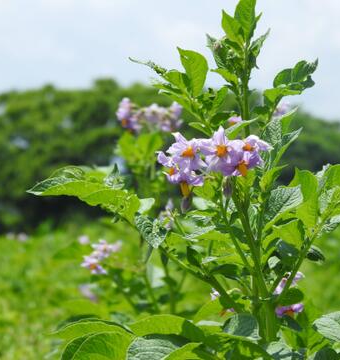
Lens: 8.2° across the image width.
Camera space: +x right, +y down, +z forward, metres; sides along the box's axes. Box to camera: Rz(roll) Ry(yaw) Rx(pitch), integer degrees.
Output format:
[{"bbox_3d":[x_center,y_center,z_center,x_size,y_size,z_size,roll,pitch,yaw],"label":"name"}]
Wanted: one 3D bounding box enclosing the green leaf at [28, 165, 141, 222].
[{"bbox_3d":[-0.059,0.009,1.630,0.076,0.038,0.042,0,-1,0],"label":"green leaf"}]

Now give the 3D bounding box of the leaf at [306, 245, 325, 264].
[{"bbox_3d":[0.109,0.055,1.750,0.017,0.005,0.012,35,29,14],"label":"leaf"}]

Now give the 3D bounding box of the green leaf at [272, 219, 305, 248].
[{"bbox_3d":[0.080,0.036,1.600,0.022,0.021,0.016,0,-1,12],"label":"green leaf"}]

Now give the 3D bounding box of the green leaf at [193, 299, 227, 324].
[{"bbox_3d":[0.031,0.102,1.830,0.027,0.020,0.017,0,-1,0],"label":"green leaf"}]

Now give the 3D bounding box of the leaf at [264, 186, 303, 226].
[{"bbox_3d":[0.077,0.018,1.590,0.027,0.027,0.018,0,-1,12],"label":"leaf"}]

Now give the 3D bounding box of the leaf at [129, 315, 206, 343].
[{"bbox_3d":[-0.002,0.101,1.610,0.053,0.019,0.033,0,-1,0],"label":"leaf"}]

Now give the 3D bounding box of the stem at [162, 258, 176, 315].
[{"bbox_3d":[0.000,0.099,2.200,0.007,0.052,0.007,-9,0,0],"label":"stem"}]

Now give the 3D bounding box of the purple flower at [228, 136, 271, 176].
[{"bbox_3d":[0.058,-0.018,1.720,0.028,0.028,0.018,0,14,-21],"label":"purple flower"}]

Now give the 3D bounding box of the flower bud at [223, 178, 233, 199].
[{"bbox_3d":[0.042,0.006,1.720,0.007,0.015,0.007,0,-1,0],"label":"flower bud"}]

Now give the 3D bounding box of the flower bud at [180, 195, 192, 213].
[{"bbox_3d":[0.011,0.016,1.590,0.008,0.012,0.008,0,-1,0],"label":"flower bud"}]

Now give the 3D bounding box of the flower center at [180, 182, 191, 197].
[{"bbox_3d":[0.012,0.007,1.770,0.007,0.011,0.007,0,-1,0],"label":"flower center"}]

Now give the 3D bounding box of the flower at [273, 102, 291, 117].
[{"bbox_3d":[0.099,-0.063,2.100,0.018,0.015,0.016,0,-1,0],"label":"flower"}]

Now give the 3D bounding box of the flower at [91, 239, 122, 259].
[{"bbox_3d":[-0.062,0.067,2.320,0.031,0.020,0.024,0,-1,-6],"label":"flower"}]

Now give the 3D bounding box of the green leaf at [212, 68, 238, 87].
[{"bbox_3d":[0.041,-0.076,1.750,0.021,0.006,0.012,35,-29,-14],"label":"green leaf"}]

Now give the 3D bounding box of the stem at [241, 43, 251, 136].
[{"bbox_3d":[0.058,-0.070,1.800,0.007,0.073,0.007,0,-1,0],"label":"stem"}]

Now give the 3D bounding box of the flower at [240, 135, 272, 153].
[{"bbox_3d":[0.058,-0.025,1.650,0.025,0.017,0.021,0,-1,14],"label":"flower"}]

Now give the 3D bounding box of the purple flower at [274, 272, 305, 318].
[{"bbox_3d":[0.094,0.091,1.860,0.024,0.036,0.022,0,-1,-6],"label":"purple flower"}]

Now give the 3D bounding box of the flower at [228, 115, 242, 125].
[{"bbox_3d":[0.046,-0.042,1.650,0.012,0.009,0.010,0,-1,19],"label":"flower"}]

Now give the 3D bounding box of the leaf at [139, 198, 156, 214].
[{"bbox_3d":[-0.017,0.019,1.670,0.014,0.012,0.010,0,-1,0],"label":"leaf"}]

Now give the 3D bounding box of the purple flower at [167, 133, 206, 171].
[{"bbox_3d":[0.012,-0.021,1.770,0.030,0.029,0.014,0,-1,9],"label":"purple flower"}]

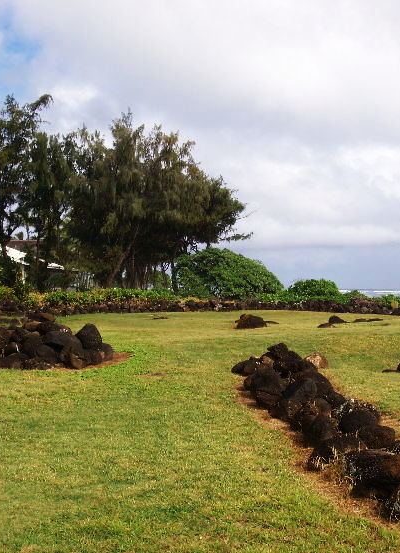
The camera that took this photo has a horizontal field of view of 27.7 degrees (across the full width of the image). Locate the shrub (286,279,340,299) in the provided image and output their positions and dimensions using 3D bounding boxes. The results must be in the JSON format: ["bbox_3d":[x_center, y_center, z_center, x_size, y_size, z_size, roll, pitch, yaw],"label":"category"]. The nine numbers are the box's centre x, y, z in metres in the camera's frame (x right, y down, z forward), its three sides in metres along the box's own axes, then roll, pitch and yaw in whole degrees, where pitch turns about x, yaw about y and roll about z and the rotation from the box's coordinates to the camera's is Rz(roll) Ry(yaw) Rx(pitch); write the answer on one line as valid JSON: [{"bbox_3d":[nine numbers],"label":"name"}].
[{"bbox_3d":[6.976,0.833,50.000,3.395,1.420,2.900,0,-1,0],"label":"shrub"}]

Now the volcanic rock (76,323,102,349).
[{"bbox_3d":[-2.188,1.185,16.000,0.524,0.533,0.480,0,-1,0],"label":"volcanic rock"}]

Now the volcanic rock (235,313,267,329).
[{"bbox_3d":[1.812,1.566,28.500,1.126,0.563,0.850,0,-1,0],"label":"volcanic rock"}]

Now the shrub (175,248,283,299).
[{"bbox_3d":[1.894,-0.064,52.000,7.063,3.467,5.800,0,-1,0],"label":"shrub"}]

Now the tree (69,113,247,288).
[{"bbox_3d":[-2.869,-4.909,56.000,12.308,12.861,10.500,0,-1,0],"label":"tree"}]

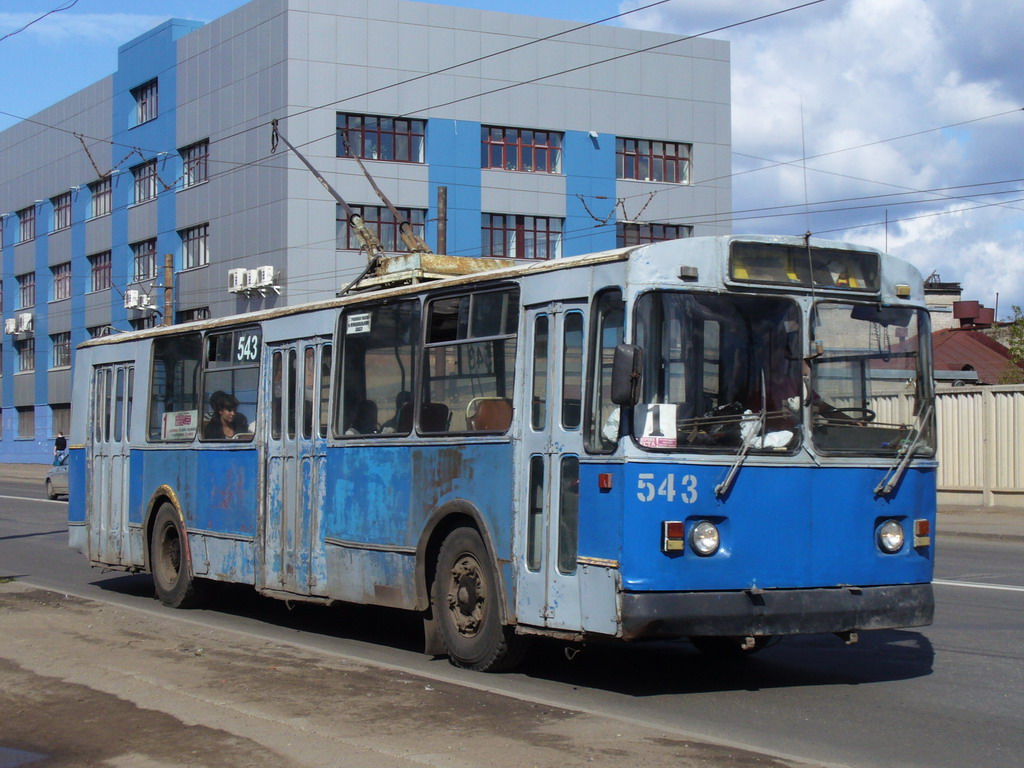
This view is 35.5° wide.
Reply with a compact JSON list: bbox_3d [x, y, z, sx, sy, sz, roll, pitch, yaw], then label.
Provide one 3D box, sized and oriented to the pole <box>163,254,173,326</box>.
[{"bbox_3d":[-12.508,-0.360,58.000,0.280,8.700,0.280,2,-3,-33],"label":"pole"}]

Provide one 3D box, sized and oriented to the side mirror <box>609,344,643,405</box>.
[{"bbox_3d":[0.674,-0.050,9.430,0.190,0.370,0.110,0,-3,5],"label":"side mirror"}]

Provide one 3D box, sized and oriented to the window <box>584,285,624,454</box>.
[{"bbox_3d":[0.577,-0.082,9.851,0.060,1.020,0.350,6,-5,-31],"label":"window"}]

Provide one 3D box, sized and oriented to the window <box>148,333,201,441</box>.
[{"bbox_3d":[-3.388,0.043,15.998,0.060,1.050,1.340,6,-5,-31],"label":"window"}]

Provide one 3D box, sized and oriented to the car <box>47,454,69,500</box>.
[{"bbox_3d":[-11.950,2.587,45.800,1.680,1.430,4.200,2,-3,-33],"label":"car"}]

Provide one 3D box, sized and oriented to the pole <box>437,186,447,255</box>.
[{"bbox_3d":[-1.898,-1.000,43.000,0.260,8.600,0.260,2,-3,-33],"label":"pole"}]

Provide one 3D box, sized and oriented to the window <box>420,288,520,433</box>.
[{"bbox_3d":[-0.315,-0.147,11.345,0.060,1.000,1.280,6,-5,-31],"label":"window"}]

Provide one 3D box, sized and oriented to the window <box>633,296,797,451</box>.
[{"bbox_3d":[1.285,-0.066,9.902,1.190,0.990,0.070,2,-5,-23],"label":"window"}]

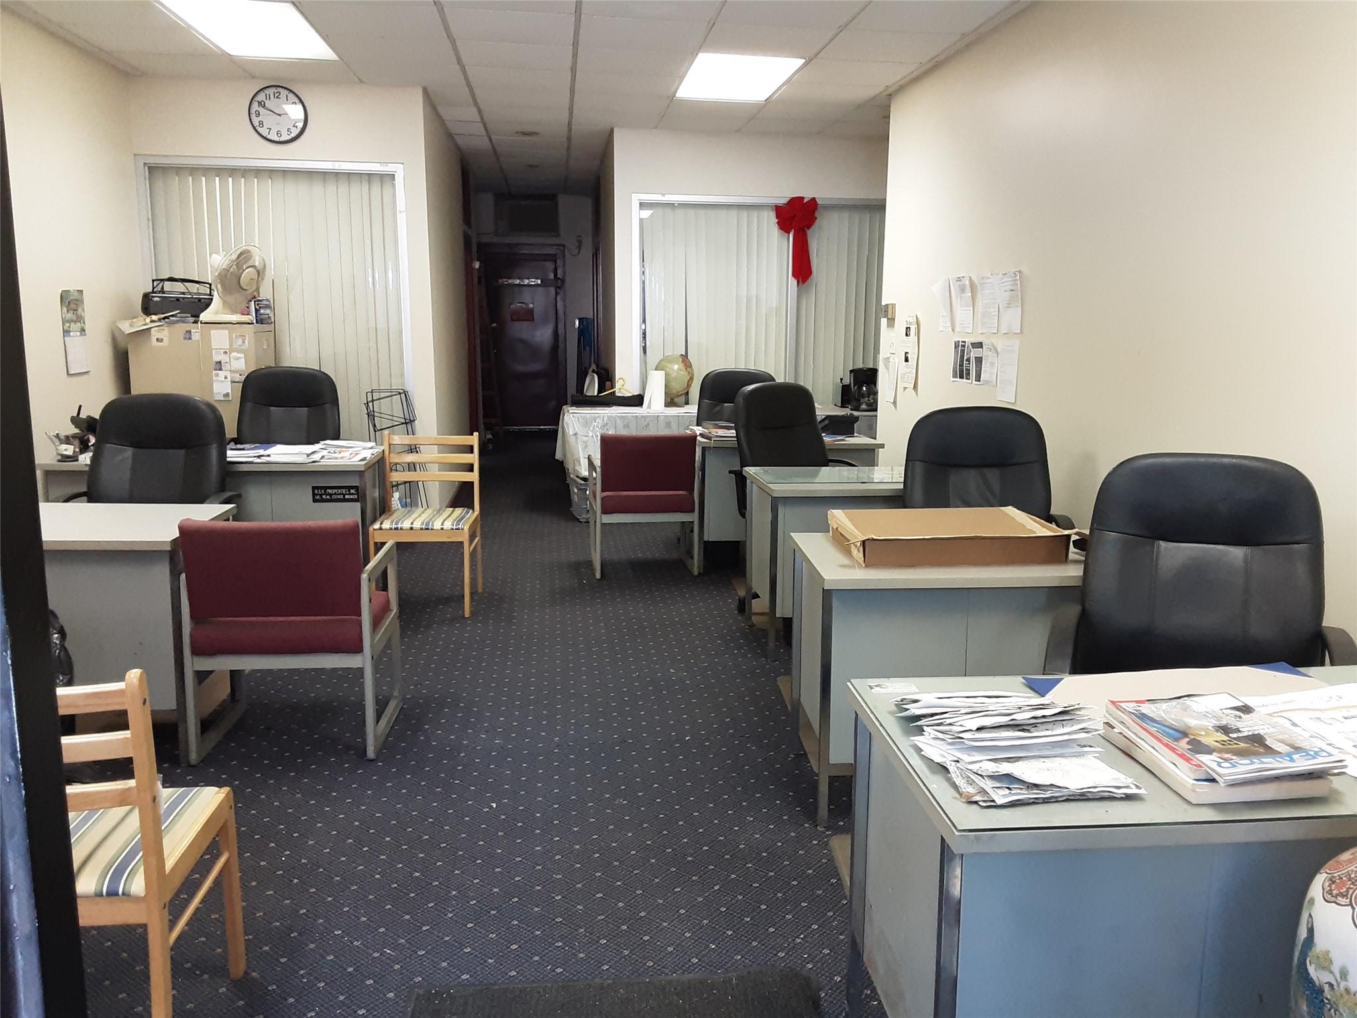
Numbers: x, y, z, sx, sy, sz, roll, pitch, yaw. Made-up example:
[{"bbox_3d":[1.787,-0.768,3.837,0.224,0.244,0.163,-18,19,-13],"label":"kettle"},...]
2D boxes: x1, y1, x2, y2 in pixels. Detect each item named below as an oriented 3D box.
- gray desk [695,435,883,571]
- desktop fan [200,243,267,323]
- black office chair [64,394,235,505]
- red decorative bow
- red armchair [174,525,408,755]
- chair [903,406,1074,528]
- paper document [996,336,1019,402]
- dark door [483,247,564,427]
[{"bbox_3d":[0.600,-0.066,6.541,1.070,0.740,0.650,-1,10,-6],"label":"gray desk"},{"bbox_3d":[-2.573,-1.306,6.365,0.290,0.450,0.340,6,12,28],"label":"desktop fan"},{"bbox_3d":[-2.071,0.138,4.265,0.650,1.110,0.680,-1,10,-6],"label":"black office chair"},{"bbox_3d":[0.888,-2.016,8.251,0.315,0.655,0.120,0,10,-6],"label":"red decorative bow"},{"bbox_3d":[-1.288,0.383,3.715,0.594,0.802,0.629,0,10,-5],"label":"red armchair"},{"bbox_3d":[1.092,0.218,3.909,0.650,1.110,0.680,1,10,1],"label":"chair"},{"bbox_3d":[1.472,-0.616,4.918,0.015,0.280,0.219,0,10,-6],"label":"paper document"},{"bbox_3d":[-1.847,-2.014,13.060,0.970,2.150,0.090,0,10,-6],"label":"dark door"}]

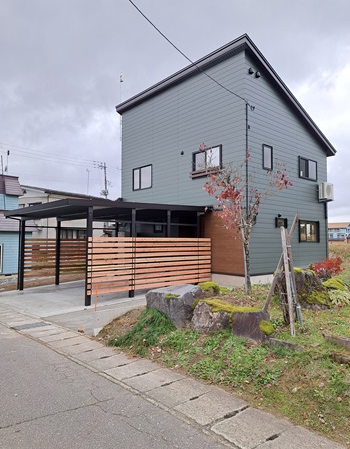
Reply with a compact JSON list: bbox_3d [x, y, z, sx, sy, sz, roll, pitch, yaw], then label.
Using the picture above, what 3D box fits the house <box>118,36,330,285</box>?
[{"bbox_3d":[2.253,-1.821,15.971,6.960,8.613,8.255,2,-3,-41],"label":"house"}]

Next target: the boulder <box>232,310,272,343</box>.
[{"bbox_3d":[1.288,1.624,5.396,0.440,0.480,0.570,2,-3,-41],"label":"boulder"}]

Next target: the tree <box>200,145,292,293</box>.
[{"bbox_3d":[2.068,-0.126,9.271,2.300,4.202,2.450,0,-2,0],"label":"tree"}]

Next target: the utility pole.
[{"bbox_3d":[-8.058,-1.705,35.798,1.000,10.500,1.400,2,-3,-41],"label":"utility pole"}]

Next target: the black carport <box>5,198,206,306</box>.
[{"bbox_3d":[-2.696,0.948,12.343,5.508,3.130,6.248,2,-3,-41],"label":"black carport"}]

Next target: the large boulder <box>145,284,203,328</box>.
[{"bbox_3d":[0.023,1.653,6.940,0.750,0.730,1.200,2,-3,-41],"label":"large boulder"}]

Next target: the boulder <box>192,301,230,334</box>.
[{"bbox_3d":[0.665,1.687,6.052,0.520,0.500,0.540,2,-3,-41],"label":"boulder"}]

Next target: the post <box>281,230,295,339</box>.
[{"bbox_3d":[1.868,0.899,5.364,0.080,1.766,0.080,13,-21,-38],"label":"post"}]

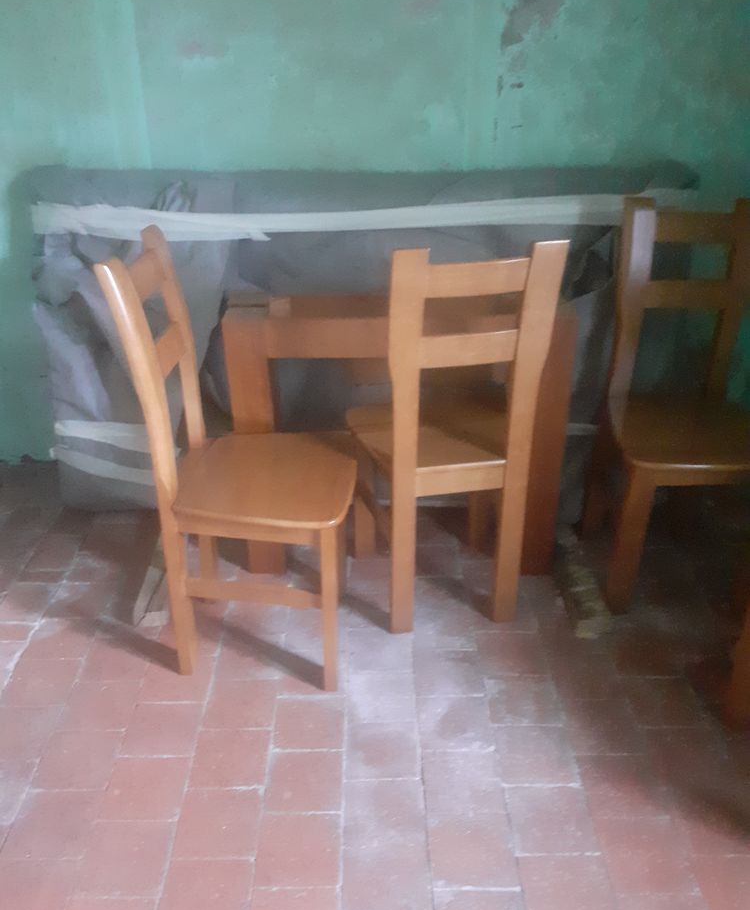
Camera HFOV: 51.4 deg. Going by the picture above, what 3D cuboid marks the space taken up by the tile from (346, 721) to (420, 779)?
[{"bbox_3d":[0.017,0.637,1.672,0.156,0.016,0.150,0,28,0],"label":"tile"}]

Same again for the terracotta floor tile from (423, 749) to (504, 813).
[{"bbox_3d":[0.180,0.674,1.601,0.156,0.016,0.150,0,28,0],"label":"terracotta floor tile"}]

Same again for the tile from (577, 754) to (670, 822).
[{"bbox_3d":[0.503,0.679,1.589,0.156,0.016,0.150,0,28,0],"label":"tile"}]

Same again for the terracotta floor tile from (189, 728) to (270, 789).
[{"bbox_3d":[-0.301,0.640,1.634,0.155,0.015,0.148,-1,27,0],"label":"terracotta floor tile"}]

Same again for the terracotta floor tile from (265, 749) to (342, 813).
[{"bbox_3d":[-0.142,0.662,1.573,0.153,0.015,0.147,-1,29,0],"label":"terracotta floor tile"}]

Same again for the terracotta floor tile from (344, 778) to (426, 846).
[{"bbox_3d":[0.018,0.696,1.509,0.153,0.015,0.147,-1,29,0],"label":"terracotta floor tile"}]

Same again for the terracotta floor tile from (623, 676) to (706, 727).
[{"bbox_3d":[0.638,0.560,1.759,0.150,0.015,0.148,-1,27,0],"label":"terracotta floor tile"}]

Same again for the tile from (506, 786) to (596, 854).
[{"bbox_3d":[0.341,0.715,1.523,0.156,0.016,0.150,0,28,0],"label":"tile"}]

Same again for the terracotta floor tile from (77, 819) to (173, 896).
[{"bbox_3d":[-0.458,0.745,1.435,0.154,0.015,0.148,-1,27,0],"label":"terracotta floor tile"}]

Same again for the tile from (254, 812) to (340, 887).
[{"bbox_3d":[-0.141,0.734,1.444,0.152,0.015,0.148,-1,27,0],"label":"tile"}]

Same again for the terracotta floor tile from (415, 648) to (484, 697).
[{"bbox_3d":[0.172,0.517,1.831,0.153,0.015,0.147,-1,29,0],"label":"terracotta floor tile"}]

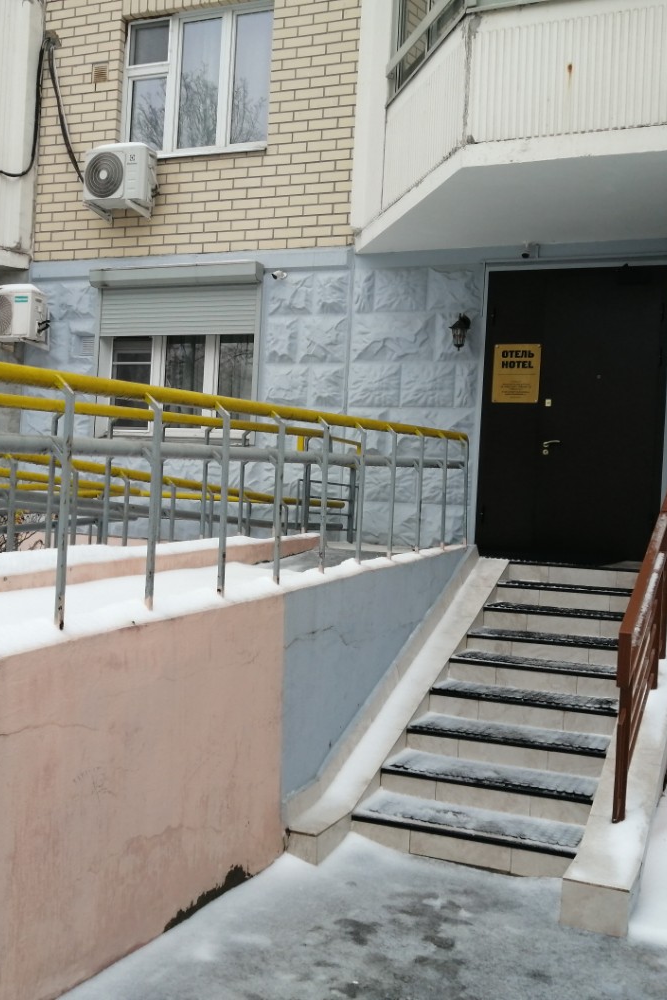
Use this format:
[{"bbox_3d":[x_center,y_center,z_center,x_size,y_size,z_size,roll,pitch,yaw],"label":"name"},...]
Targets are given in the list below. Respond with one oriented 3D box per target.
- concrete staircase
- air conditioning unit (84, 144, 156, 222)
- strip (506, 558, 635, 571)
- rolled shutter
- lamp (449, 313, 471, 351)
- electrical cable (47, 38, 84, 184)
[{"bbox_3d":[1.277,1.120,6.518,1.092,1.232,3.580,3,1,22],"label":"concrete staircase"},{"bbox_3d":[-2.103,-3.150,10.239,0.650,0.550,0.310,3,1,22],"label":"air conditioning unit"},{"bbox_3d":[1.938,0.531,8.101,1.065,0.040,0.286,3,1,22],"label":"strip"},{"bbox_3d":[-1.555,-1.865,10.216,1.760,0.495,0.080,3,1,22],"label":"rolled shutter"},{"bbox_3d":[1.101,-1.450,8.976,0.155,0.310,0.250,3,1,22],"label":"lamp"},{"bbox_3d":[-2.758,-4.005,10.689,0.460,1.460,0.120,3,1,22],"label":"electrical cable"}]

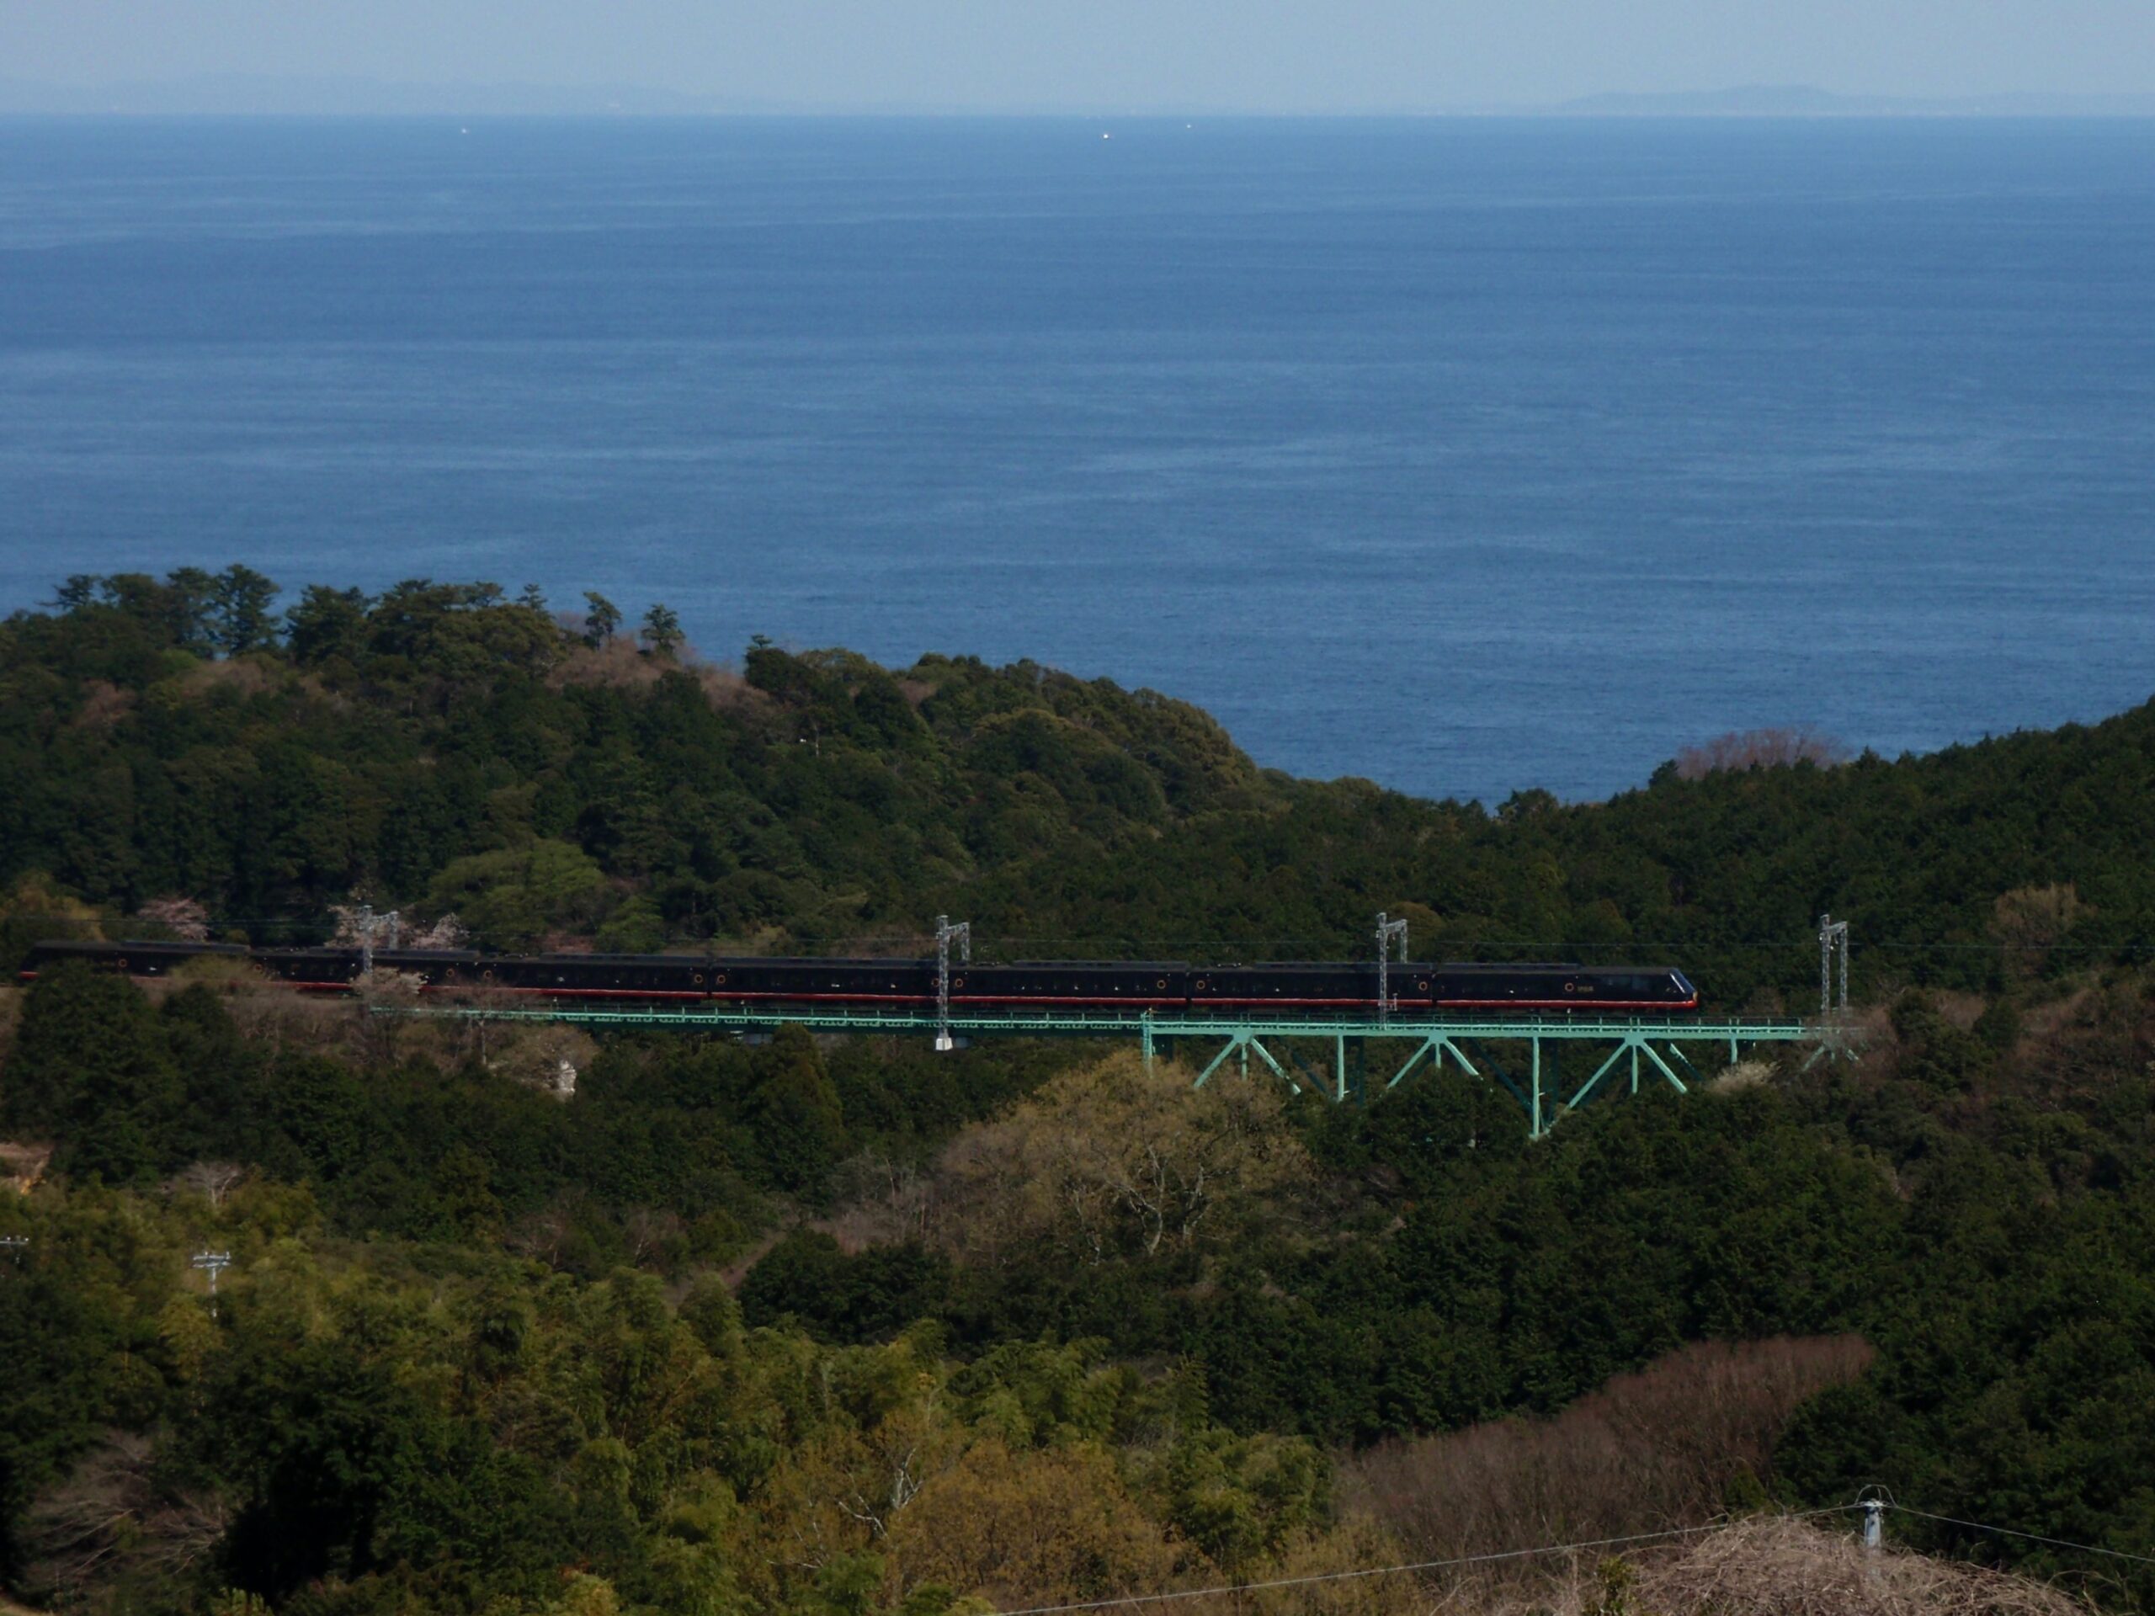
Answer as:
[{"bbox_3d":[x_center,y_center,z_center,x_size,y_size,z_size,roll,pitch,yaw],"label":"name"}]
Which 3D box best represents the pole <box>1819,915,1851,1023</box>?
[{"bbox_3d":[57.488,12.132,567.218,0.750,8.680,6.100,2,6,20],"label":"pole"}]

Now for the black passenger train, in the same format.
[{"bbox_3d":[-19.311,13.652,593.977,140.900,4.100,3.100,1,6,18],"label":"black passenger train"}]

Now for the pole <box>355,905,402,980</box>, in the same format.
[{"bbox_3d":[-56.455,11.704,605.313,0.750,8.240,6.100,2,6,17],"label":"pole"}]

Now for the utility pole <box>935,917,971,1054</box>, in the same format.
[{"bbox_3d":[-9.650,13.598,590.639,0.750,10.860,6.100,2,6,18],"label":"utility pole"}]

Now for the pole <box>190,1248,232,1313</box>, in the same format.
[{"bbox_3d":[-40.558,25.269,351.237,1.850,9.000,0.500,-2,6,-18],"label":"pole"}]

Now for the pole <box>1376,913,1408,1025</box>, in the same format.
[{"bbox_3d":[24.519,12.368,578.939,0.750,9.160,6.100,2,6,19],"label":"pole"}]

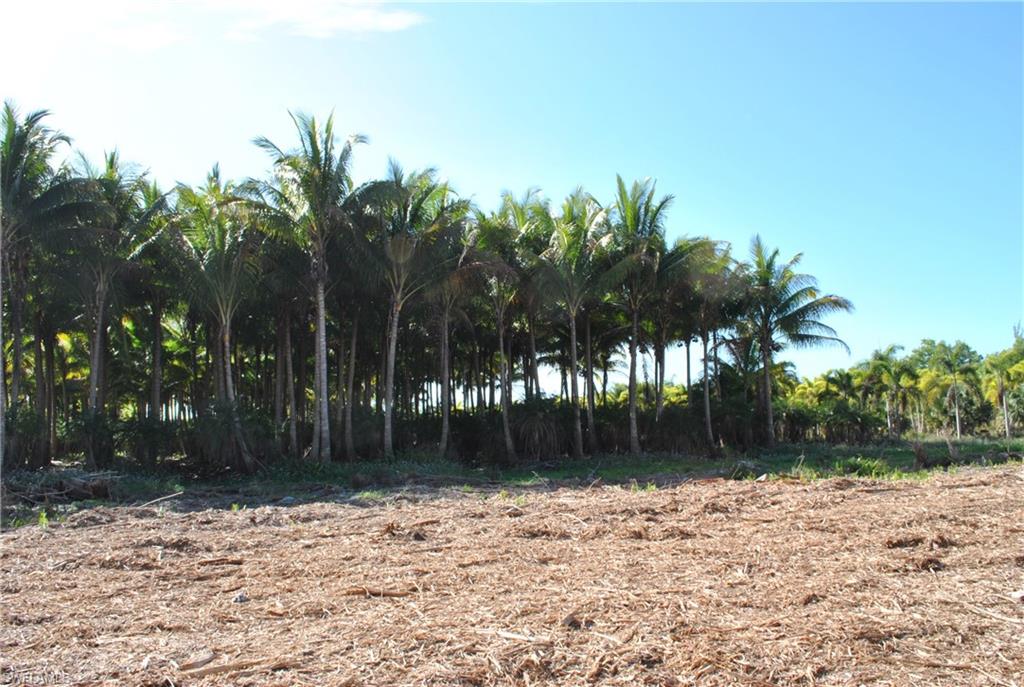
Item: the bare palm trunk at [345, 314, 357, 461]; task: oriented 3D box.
[{"bbox_3d":[-6.036,1.658,28.757,0.420,5.377,0.360,0,-5,0],"label":"bare palm trunk"}]

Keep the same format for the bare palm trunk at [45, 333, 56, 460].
[{"bbox_3d":[-16.600,1.891,27.705,0.360,4.600,0.320,0,-5,0],"label":"bare palm trunk"}]

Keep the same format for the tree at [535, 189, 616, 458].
[{"bbox_3d":[2.477,-0.869,30.008,3.198,10.605,3.198,0,-5,0],"label":"tree"}]

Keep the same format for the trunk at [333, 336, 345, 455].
[{"bbox_3d":[-7.156,2.127,31.733,0.450,4.858,0.360,0,-5,0],"label":"trunk"}]

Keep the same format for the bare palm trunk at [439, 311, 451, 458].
[{"bbox_3d":[-2.656,1.508,30.279,0.450,5.823,0.360,0,-5,0],"label":"bare palm trunk"}]

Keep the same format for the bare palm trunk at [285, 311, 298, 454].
[{"bbox_3d":[-8.531,1.639,29.766,0.480,5.567,0.360,0,-5,0],"label":"bare palm trunk"}]

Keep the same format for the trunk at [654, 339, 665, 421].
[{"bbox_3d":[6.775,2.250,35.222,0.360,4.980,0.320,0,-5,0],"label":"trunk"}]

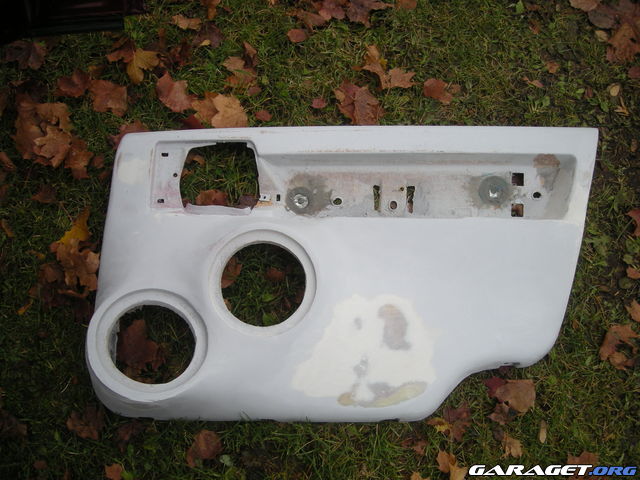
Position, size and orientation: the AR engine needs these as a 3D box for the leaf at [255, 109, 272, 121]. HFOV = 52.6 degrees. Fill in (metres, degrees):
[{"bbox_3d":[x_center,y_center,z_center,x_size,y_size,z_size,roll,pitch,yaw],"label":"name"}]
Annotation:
[{"bbox_3d":[-0.119,-0.264,1.360,0.036,0.012,0.026,6,70,2],"label":"leaf"}]

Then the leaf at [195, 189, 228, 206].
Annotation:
[{"bbox_3d":[-0.215,-0.081,1.294,0.066,0.025,0.057,-3,70,-1],"label":"leaf"}]

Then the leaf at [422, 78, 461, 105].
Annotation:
[{"bbox_3d":[0.259,-0.320,1.384,0.066,0.018,0.054,26,72,9],"label":"leaf"}]

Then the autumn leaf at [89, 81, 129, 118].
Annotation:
[{"bbox_3d":[-0.429,-0.283,1.300,0.094,0.020,0.071,10,70,4],"label":"autumn leaf"}]

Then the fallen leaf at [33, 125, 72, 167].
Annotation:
[{"bbox_3d":[-0.523,-0.183,1.263,0.075,0.022,0.067,29,73,10],"label":"fallen leaf"}]

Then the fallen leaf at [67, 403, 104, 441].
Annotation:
[{"bbox_3d":[-0.410,0.320,1.147,0.070,0.025,0.062,18,71,6],"label":"fallen leaf"}]

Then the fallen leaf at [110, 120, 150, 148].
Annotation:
[{"bbox_3d":[-0.374,-0.205,1.272,0.082,0.020,0.068,-8,70,-3],"label":"fallen leaf"}]

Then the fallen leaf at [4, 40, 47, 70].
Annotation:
[{"bbox_3d":[-0.644,-0.402,1.410,0.095,0.025,0.079,-8,70,-3],"label":"fallen leaf"}]

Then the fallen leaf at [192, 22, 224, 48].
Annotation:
[{"bbox_3d":[-0.229,-0.422,1.352,0.054,0.018,0.069,25,72,9],"label":"fallen leaf"}]

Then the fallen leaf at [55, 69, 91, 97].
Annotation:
[{"bbox_3d":[-0.530,-0.335,1.386,0.075,0.025,0.061,-28,72,-10],"label":"fallen leaf"}]

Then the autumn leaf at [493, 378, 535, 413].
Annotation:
[{"bbox_3d":[0.351,0.276,1.165,0.077,0.022,0.067,14,71,5],"label":"autumn leaf"}]

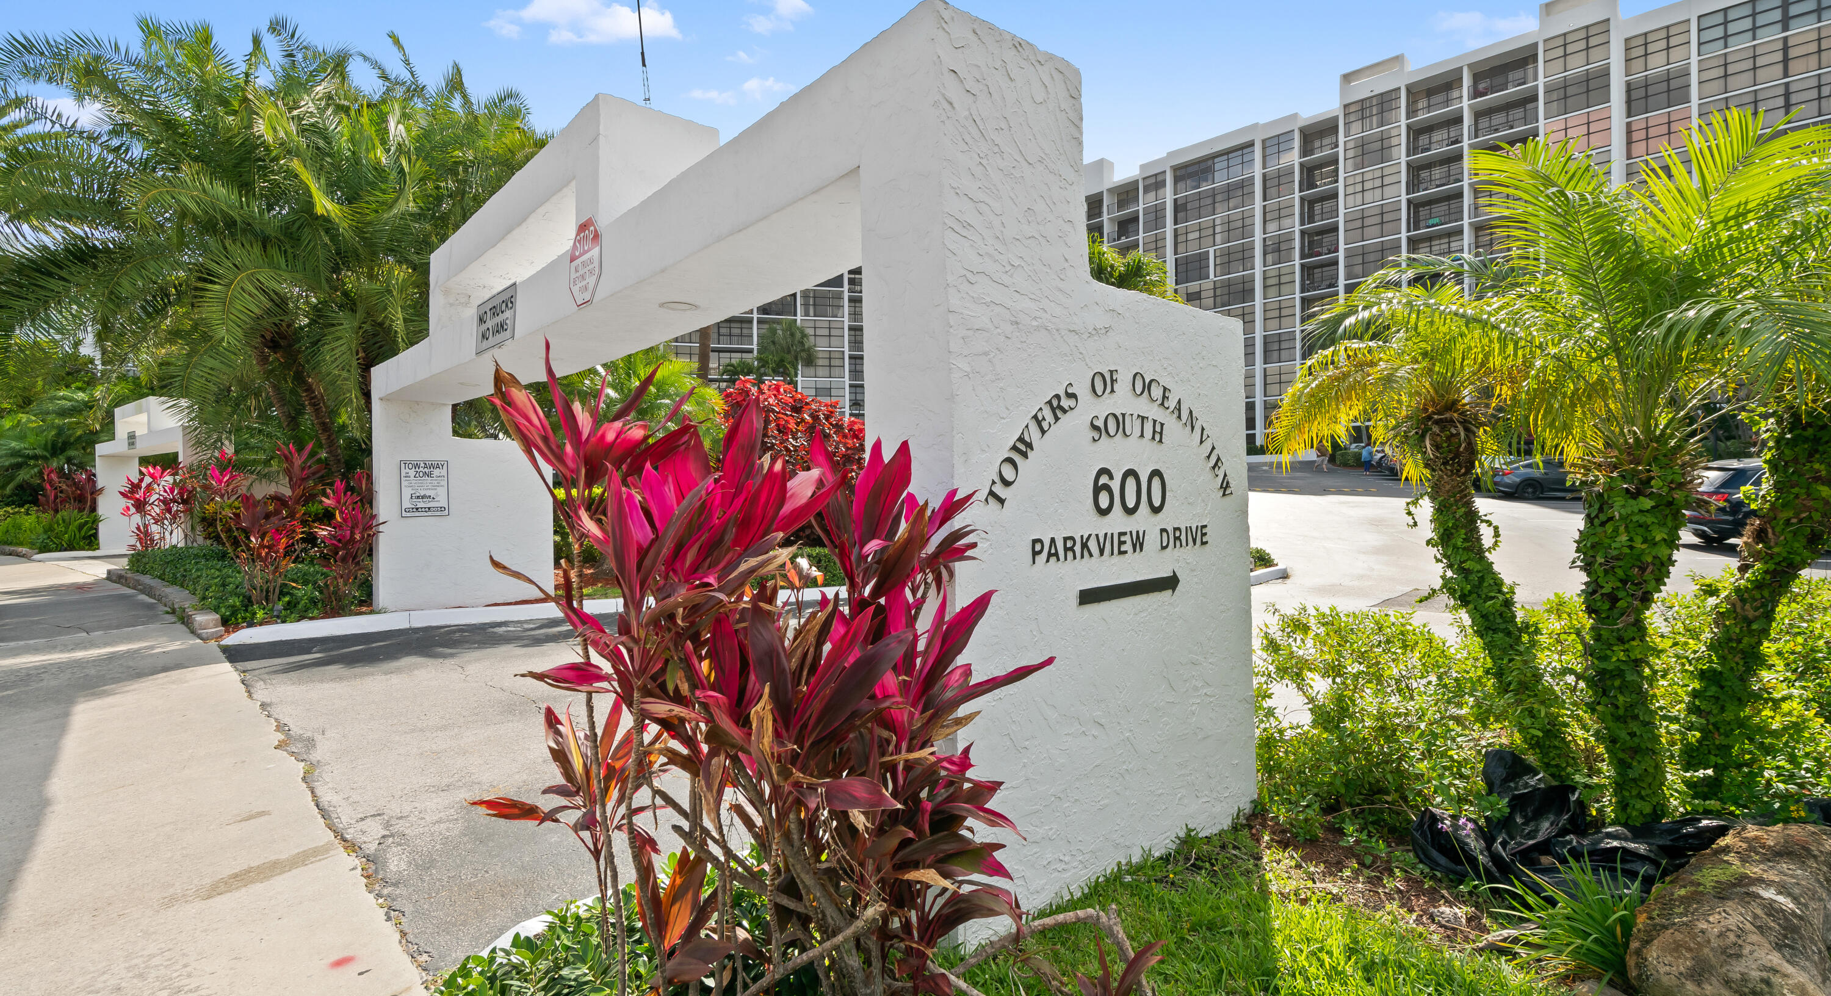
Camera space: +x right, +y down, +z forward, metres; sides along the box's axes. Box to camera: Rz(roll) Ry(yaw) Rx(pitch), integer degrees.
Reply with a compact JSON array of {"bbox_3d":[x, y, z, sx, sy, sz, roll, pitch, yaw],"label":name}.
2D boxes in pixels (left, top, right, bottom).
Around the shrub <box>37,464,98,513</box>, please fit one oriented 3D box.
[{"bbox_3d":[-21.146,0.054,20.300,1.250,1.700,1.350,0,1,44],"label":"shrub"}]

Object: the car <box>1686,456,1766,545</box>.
[{"bbox_3d":[17.079,0.041,14.780,4.660,1.670,1.900,-1,1,18],"label":"car"}]

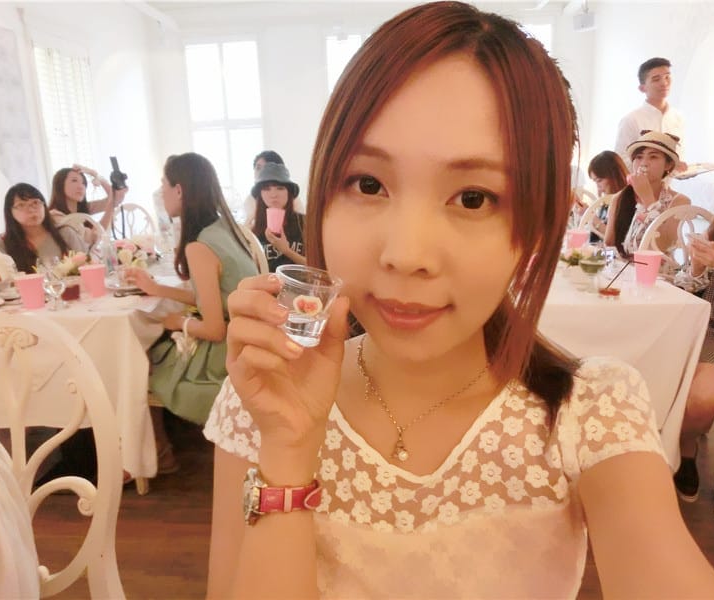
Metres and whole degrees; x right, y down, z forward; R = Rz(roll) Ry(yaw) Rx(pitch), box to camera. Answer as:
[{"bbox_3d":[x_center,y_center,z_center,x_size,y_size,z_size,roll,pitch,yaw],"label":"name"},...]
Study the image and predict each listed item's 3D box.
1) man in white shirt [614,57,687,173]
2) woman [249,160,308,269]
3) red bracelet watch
[{"bbox_3d":[1.735,-0.549,3.372,0.500,1.740,0.380,-1,14,2],"label":"man in white shirt"},{"bbox_3d":[-0.365,-0.060,2.738,0.460,1.180,0.700,-4,15,-12],"label":"woman"},{"bbox_3d":[-0.054,0.142,0.400,0.057,0.042,0.055,1,-6,-12],"label":"red bracelet watch"}]

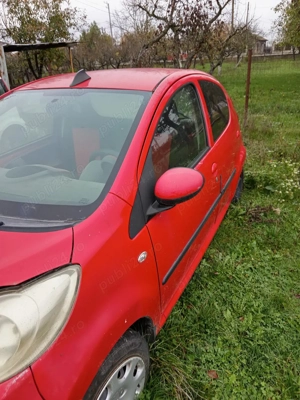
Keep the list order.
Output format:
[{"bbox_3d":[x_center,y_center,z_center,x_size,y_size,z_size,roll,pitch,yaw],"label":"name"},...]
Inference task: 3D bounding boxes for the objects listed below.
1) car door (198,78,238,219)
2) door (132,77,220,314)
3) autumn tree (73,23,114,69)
[{"bbox_3d":[0.593,-0.501,2.409,0.250,1.090,0.810,8,30,26],"label":"car door"},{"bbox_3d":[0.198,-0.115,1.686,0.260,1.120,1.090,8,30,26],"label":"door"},{"bbox_3d":[-5.191,-13.835,26.135,3.900,5.340,3.600,-9,27,-7],"label":"autumn tree"}]

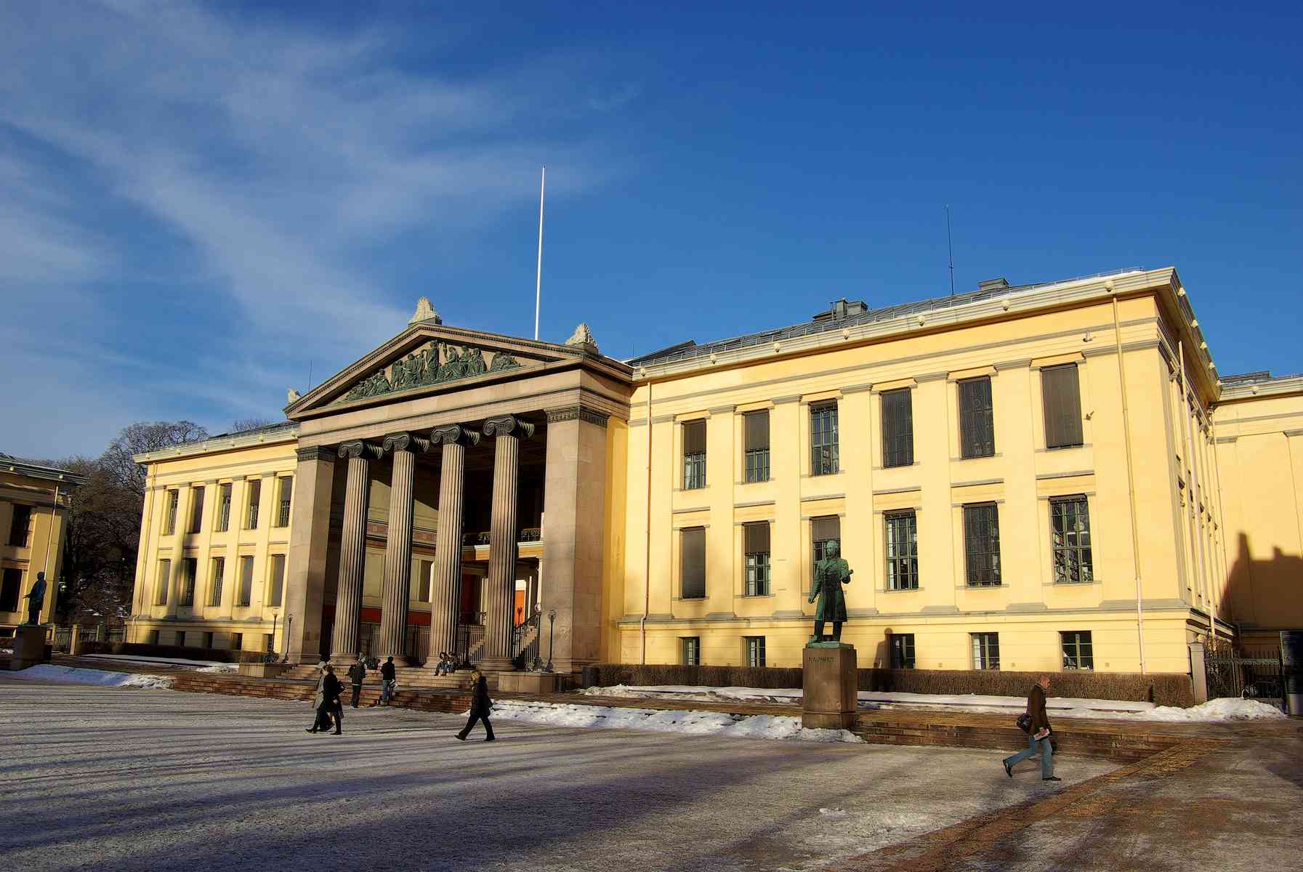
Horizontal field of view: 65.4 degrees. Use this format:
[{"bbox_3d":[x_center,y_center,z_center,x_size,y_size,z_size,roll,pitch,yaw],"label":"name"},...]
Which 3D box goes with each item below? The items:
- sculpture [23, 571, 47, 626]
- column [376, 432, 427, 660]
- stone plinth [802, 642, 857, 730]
[{"bbox_3d":[-33.599,8.795,55.286,1.000,2.850,1.150,-8,-15,34],"label":"sculpture"},{"bbox_3d":[-12.136,5.438,48.862,1.950,11.200,1.650,-8,-15,34],"label":"column"},{"bbox_3d":[4.641,6.520,26.351,1.100,2.280,1.070,-8,-16,33],"label":"stone plinth"}]

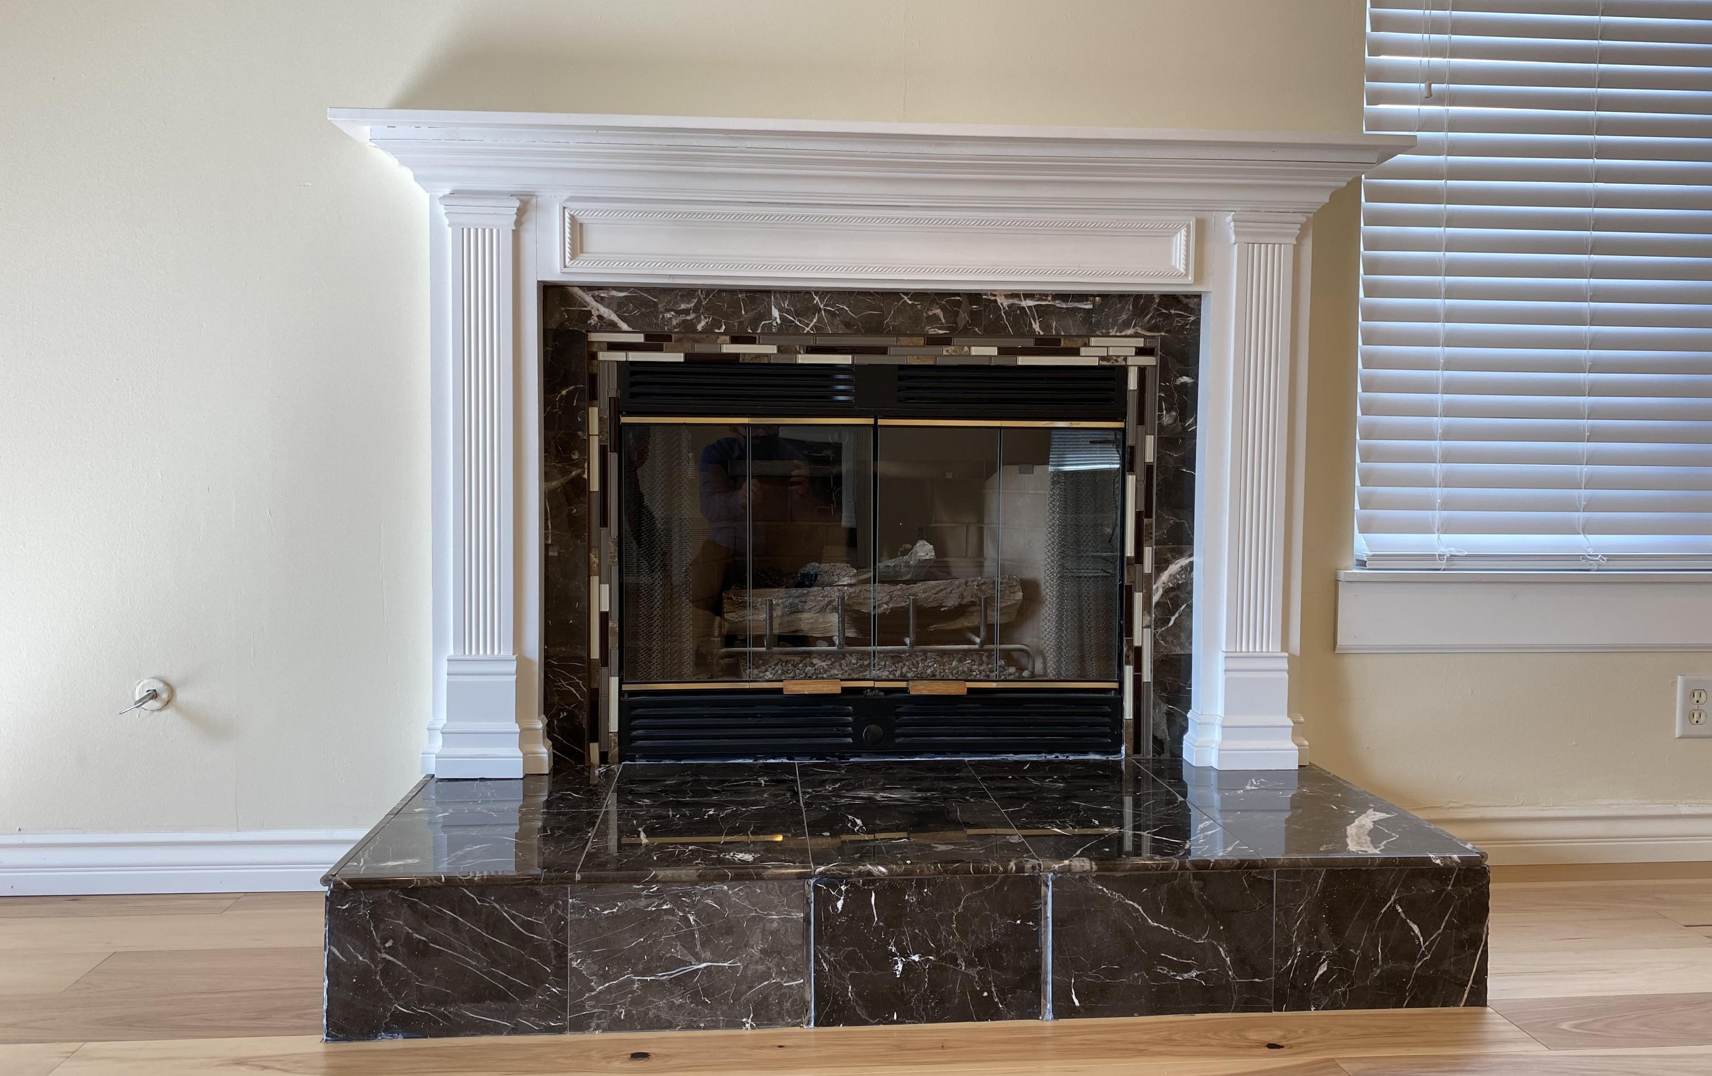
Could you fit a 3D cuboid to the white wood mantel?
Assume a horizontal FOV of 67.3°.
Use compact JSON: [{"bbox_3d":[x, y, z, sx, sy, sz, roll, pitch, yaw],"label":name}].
[{"bbox_3d":[0.048,-0.135,2.209,1.776,1.089,0.180,0,3,-5],"label":"white wood mantel"}]

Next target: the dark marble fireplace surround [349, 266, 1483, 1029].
[{"bbox_3d":[0.076,0.106,2.001,1.577,1.062,0.623,0,3,-5],"label":"dark marble fireplace surround"}]

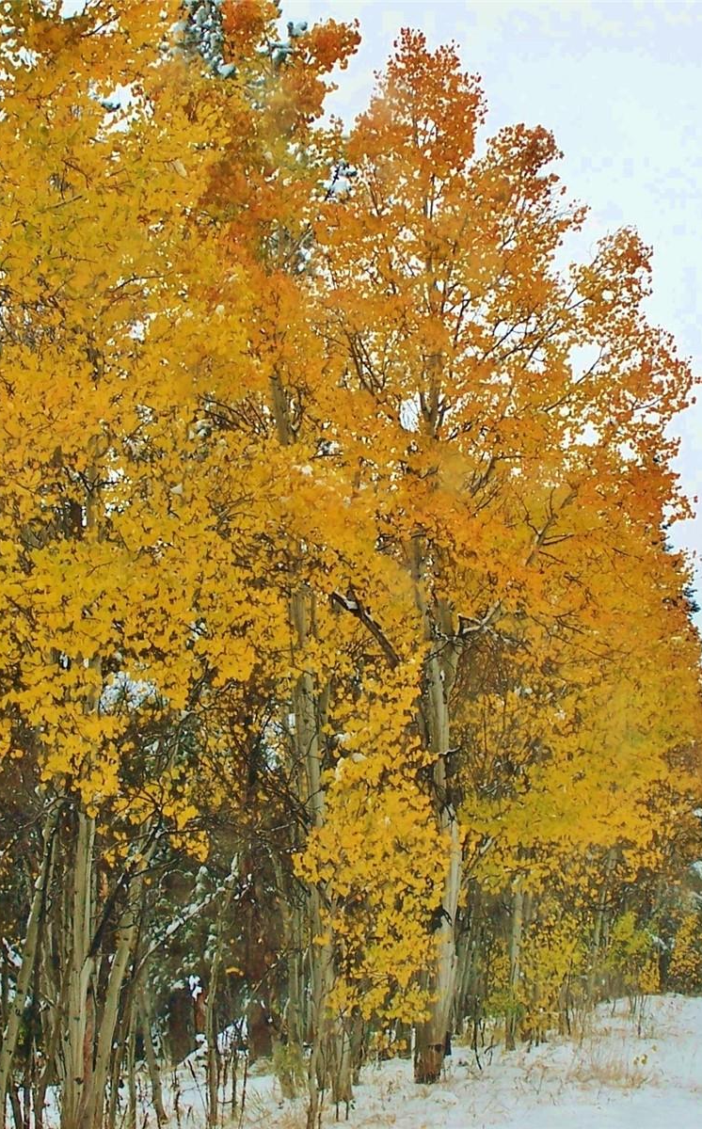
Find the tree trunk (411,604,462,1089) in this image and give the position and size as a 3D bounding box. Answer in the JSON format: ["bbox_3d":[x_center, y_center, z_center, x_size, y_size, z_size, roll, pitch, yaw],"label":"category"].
[{"bbox_3d":[0.653,2.065,22.000,0.360,3.700,0.320,0,-6,0],"label":"tree trunk"}]

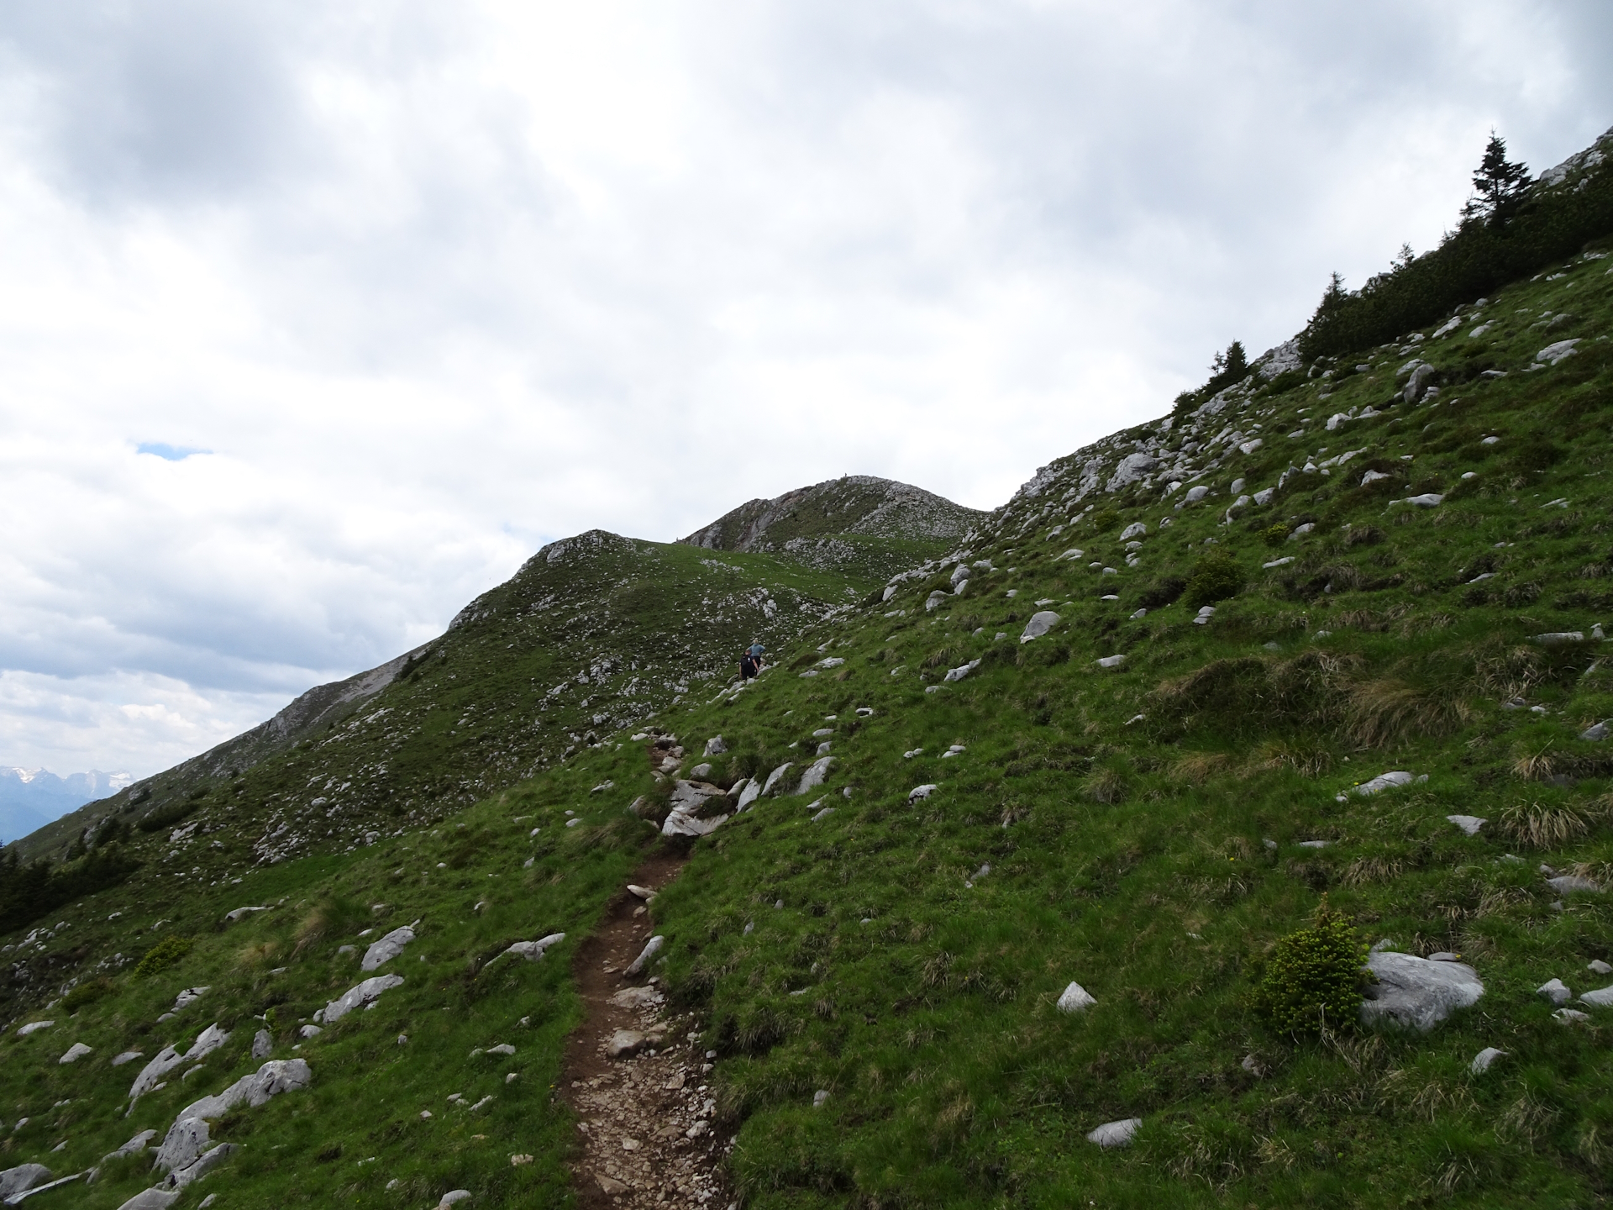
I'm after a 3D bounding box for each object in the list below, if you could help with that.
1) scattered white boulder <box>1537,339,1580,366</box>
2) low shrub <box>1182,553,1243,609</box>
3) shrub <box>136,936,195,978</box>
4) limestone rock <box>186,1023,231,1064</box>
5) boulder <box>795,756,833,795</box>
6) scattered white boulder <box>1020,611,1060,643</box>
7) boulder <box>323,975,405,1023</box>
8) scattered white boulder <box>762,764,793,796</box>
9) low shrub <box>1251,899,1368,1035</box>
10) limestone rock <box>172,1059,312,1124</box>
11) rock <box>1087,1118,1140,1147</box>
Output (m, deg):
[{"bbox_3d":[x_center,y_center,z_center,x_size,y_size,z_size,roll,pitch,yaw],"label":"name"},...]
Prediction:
[{"bbox_3d":[18.177,-6.093,27.000,0.898,0.366,0.674,-6,-11,35],"label":"scattered white boulder"},{"bbox_3d":[5.630,-0.320,15.500,0.811,0.724,0.730,-3,-9,20],"label":"low shrub"},{"bbox_3d":[-10.322,5.647,18.000,0.873,0.564,0.699,5,-10,-29],"label":"shrub"},{"bbox_3d":[-6.410,4.706,12.000,0.443,0.346,0.354,4,-10,-27],"label":"limestone rock"},{"bbox_3d":[0.106,2.221,14.500,0.530,0.553,0.424,0,-9,0],"label":"boulder"},{"bbox_3d":[4.075,0.390,19.500,0.729,0.549,0.584,-2,-9,12],"label":"scattered white boulder"},{"bbox_3d":[-4.617,4.110,11.700,0.839,0.393,0.503,3,-9,-21],"label":"boulder"},{"bbox_3d":[-0.375,2.317,14.800,0.469,0.492,0.375,0,-9,-1],"label":"scattered white boulder"},{"bbox_3d":[1.969,1.405,4.400,0.414,0.492,0.393,-4,-9,23],"label":"low shrub"},{"bbox_3d":[-4.917,4.241,9.800,1.132,0.396,0.679,4,-10,-25],"label":"limestone rock"},{"bbox_3d":[1.098,1.884,4.000,0.199,0.070,0.149,-2,-9,14],"label":"rock"}]

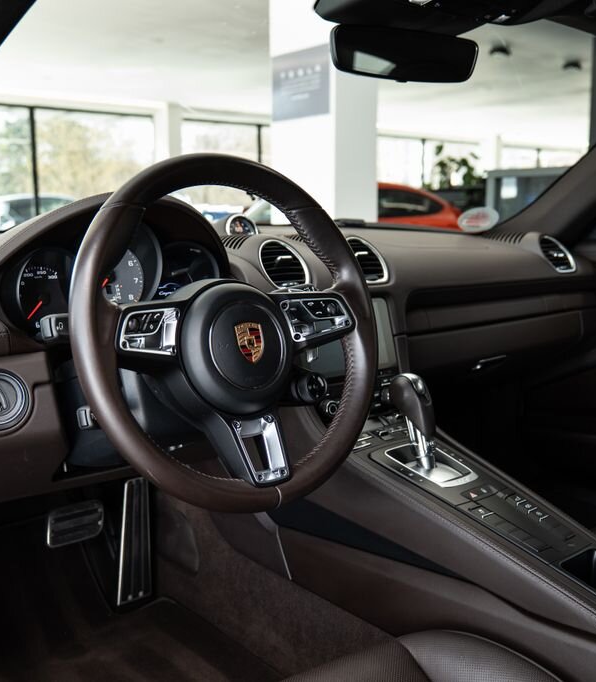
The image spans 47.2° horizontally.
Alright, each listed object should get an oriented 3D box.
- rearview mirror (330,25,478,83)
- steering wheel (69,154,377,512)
[{"bbox_3d":[0.149,-0.410,0.981,0.230,0.067,0.035,-2,13,-20],"label":"rearview mirror"},{"bbox_3d":[-0.063,-0.009,0.698,0.362,0.362,0.090,-6,-6,-40],"label":"steering wheel"}]

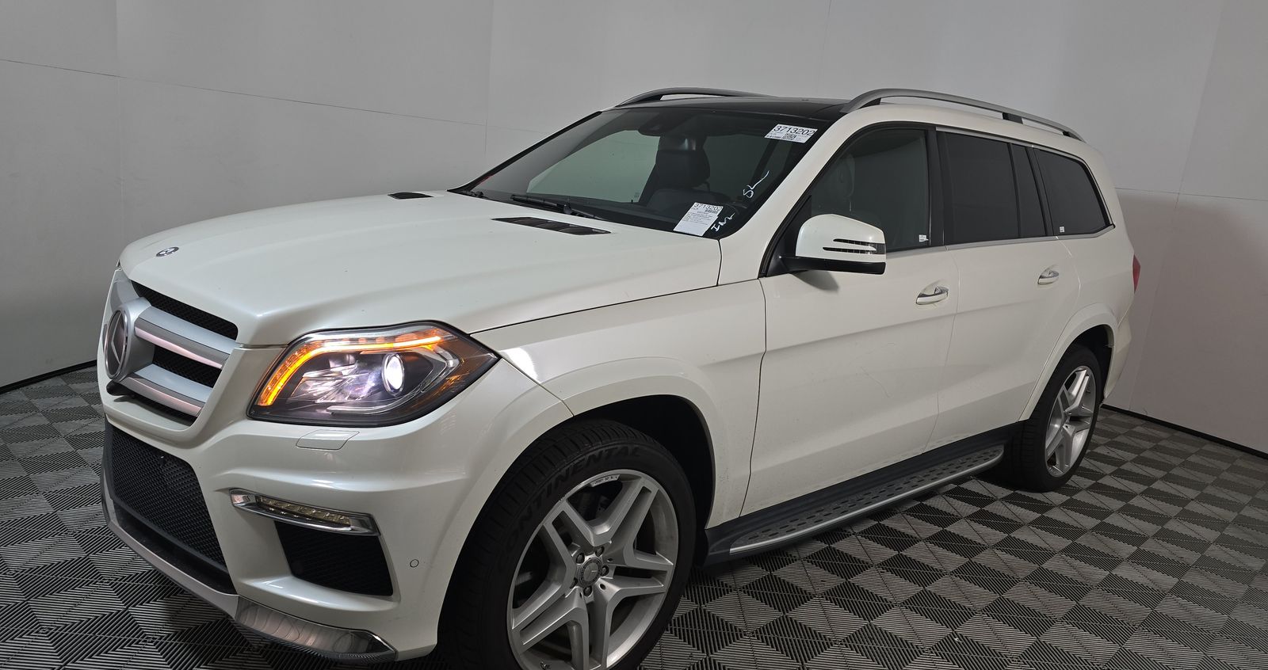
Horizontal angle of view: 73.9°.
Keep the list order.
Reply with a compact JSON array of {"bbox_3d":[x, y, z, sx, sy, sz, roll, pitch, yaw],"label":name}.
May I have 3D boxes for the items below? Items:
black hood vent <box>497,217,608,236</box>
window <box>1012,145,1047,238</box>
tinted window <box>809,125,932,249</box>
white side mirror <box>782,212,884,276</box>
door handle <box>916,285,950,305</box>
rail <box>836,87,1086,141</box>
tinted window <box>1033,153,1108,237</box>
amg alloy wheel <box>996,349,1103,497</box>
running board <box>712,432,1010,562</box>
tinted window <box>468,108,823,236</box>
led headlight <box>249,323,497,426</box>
[{"bbox_3d":[-0.239,-0.315,2.449,0.335,0.020,0.120,10,17,27],"label":"black hood vent"},{"bbox_3d":[1.714,-0.628,3.691,0.290,0.400,0.045,-5,-4,-43],"label":"window"},{"bbox_3d":[0.810,-0.496,2.857,0.840,0.495,0.060,-5,-4,-43],"label":"tinted window"},{"bbox_3d":[0.583,-0.275,2.510,0.180,0.180,0.250,-5,16,-43],"label":"white side mirror"},{"bbox_3d":[1.063,-0.139,3.006,0.215,0.052,0.058,-5,16,-43],"label":"door handle"},{"bbox_3d":[1.561,-0.943,3.718,2.240,0.150,0.075,-7,17,-42],"label":"rail"},{"bbox_3d":[2.126,-0.674,4.089,0.750,0.395,0.060,-5,-4,-43],"label":"tinted window"},{"bbox_3d":[2.083,0.399,4.297,0.768,0.765,0.295,-5,16,-43],"label":"amg alloy wheel"},{"bbox_3d":[0.943,0.557,3.160,2.080,0.110,0.180,-5,16,-43],"label":"running board"},{"bbox_3d":[-0.049,-0.659,3.127,0.900,0.120,1.520,-39,36,-29],"label":"tinted window"},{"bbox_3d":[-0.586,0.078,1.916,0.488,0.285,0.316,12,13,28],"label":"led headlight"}]

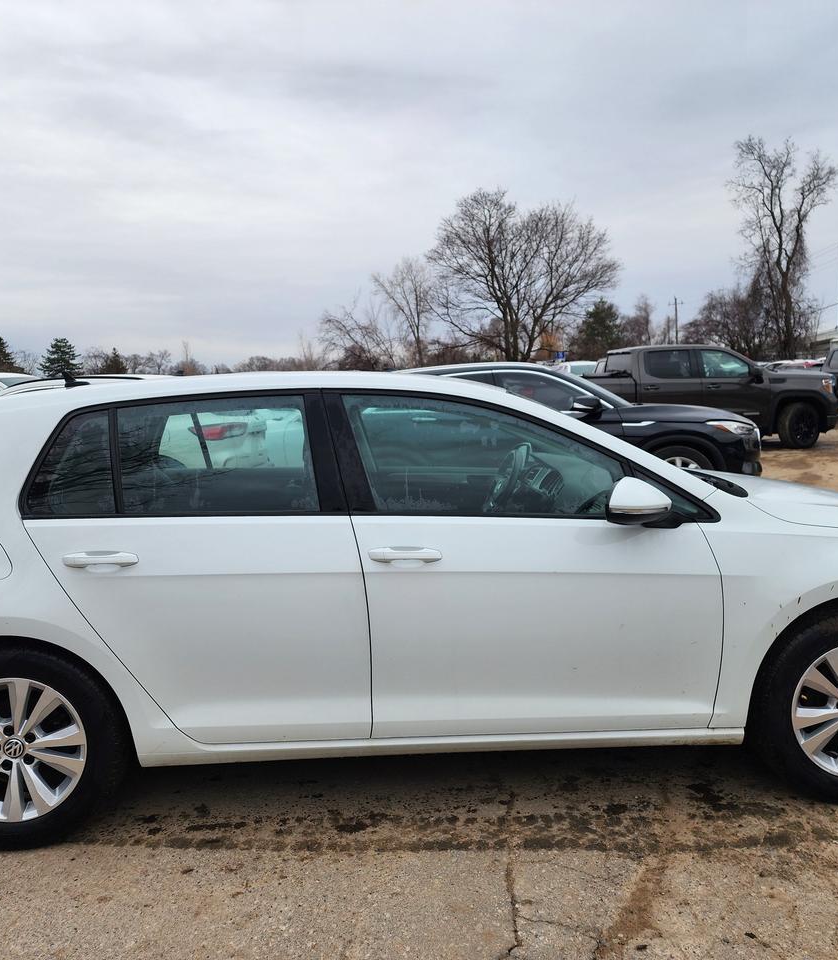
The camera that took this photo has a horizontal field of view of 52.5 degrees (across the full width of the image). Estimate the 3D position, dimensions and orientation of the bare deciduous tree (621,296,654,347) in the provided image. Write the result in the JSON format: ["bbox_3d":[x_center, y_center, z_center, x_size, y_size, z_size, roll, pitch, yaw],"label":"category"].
[{"bbox_3d":[15.336,-9.875,59.677,2.500,6.030,2.400,-1,6,0],"label":"bare deciduous tree"}]

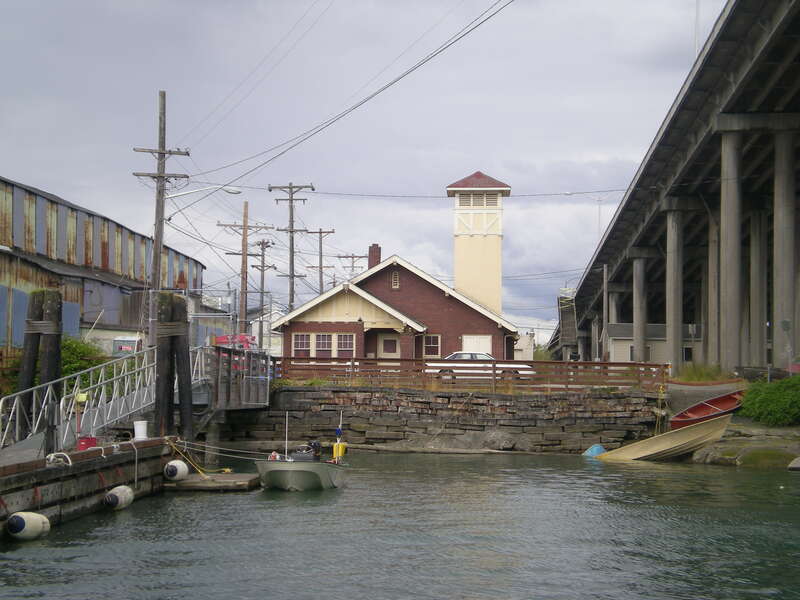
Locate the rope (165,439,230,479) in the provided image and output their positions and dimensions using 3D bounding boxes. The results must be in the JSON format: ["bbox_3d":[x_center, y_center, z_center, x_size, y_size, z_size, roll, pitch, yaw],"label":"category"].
[{"bbox_3d":[-4.865,3.846,41.500,1.550,0.970,1.700,0,-2,0],"label":"rope"}]

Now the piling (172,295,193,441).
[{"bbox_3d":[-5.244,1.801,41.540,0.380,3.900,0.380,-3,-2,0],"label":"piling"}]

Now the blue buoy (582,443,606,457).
[{"bbox_3d":[6.345,4.900,55.501,0.800,0.520,0.750,0,-2,0],"label":"blue buoy"}]

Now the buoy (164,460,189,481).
[{"bbox_3d":[-5.325,4.068,40.800,0.480,0.480,0.660,0,3,35],"label":"buoy"}]

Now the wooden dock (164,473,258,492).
[{"bbox_3d":[-4.607,4.514,42.131,2.050,0.250,2.300,0,-2,0],"label":"wooden dock"}]

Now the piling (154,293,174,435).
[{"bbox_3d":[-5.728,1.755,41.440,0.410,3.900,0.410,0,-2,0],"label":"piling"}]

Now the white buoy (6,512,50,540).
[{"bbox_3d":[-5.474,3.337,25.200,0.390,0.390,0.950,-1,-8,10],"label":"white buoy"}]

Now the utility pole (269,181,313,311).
[{"bbox_3d":[-7.296,-1.412,115.000,3.000,12.900,0.350,0,-2,0],"label":"utility pole"}]

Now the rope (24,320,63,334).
[{"bbox_3d":[-7.192,0.555,34.500,0.740,0.270,0.450,1,-3,0],"label":"rope"}]

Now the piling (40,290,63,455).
[{"bbox_3d":[-7.030,1.584,34.500,0.420,3.550,0.420,1,-3,0],"label":"piling"}]

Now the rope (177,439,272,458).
[{"bbox_3d":[-4.207,3.560,41.000,2.300,0.480,0.450,0,-2,0],"label":"rope"}]

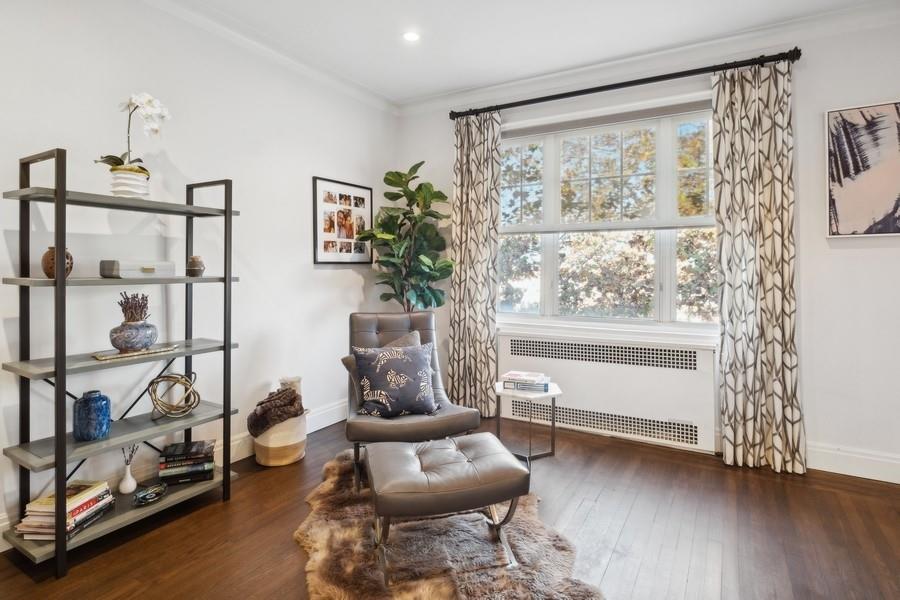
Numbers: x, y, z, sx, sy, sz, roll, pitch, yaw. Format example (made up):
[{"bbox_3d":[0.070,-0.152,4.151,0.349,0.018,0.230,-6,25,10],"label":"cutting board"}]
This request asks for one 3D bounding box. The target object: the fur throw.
[{"bbox_3d":[-1.117,0.714,2.880,0.330,0.280,0.280,-2,4,-30],"label":"fur throw"}]

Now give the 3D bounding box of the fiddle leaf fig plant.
[{"bbox_3d":[-0.310,-0.058,3.600,0.740,2.060,0.680,0,3,-6],"label":"fiddle leaf fig plant"}]

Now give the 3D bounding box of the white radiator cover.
[{"bbox_3d":[1.115,0.640,3.418,1.570,0.710,0.150,2,4,28],"label":"white radiator cover"}]

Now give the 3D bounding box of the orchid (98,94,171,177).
[{"bbox_3d":[-1.525,-0.802,2.180,0.290,0.380,0.200,-3,4,-41],"label":"orchid"}]

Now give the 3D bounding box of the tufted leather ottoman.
[{"bbox_3d":[-0.036,0.893,2.110,0.660,0.390,0.520,-1,3,-15],"label":"tufted leather ottoman"}]

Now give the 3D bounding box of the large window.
[{"bbox_3d":[1.120,-0.589,3.416,1.600,1.450,0.100,2,4,28],"label":"large window"}]

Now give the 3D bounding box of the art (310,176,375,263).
[{"bbox_3d":[-0.869,-0.633,3.733,0.030,0.675,0.700,2,4,28],"label":"art"}]

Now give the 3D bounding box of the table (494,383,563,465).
[{"bbox_3d":[0.510,0.803,2.940,0.420,0.455,0.440,0,3,0],"label":"table"}]

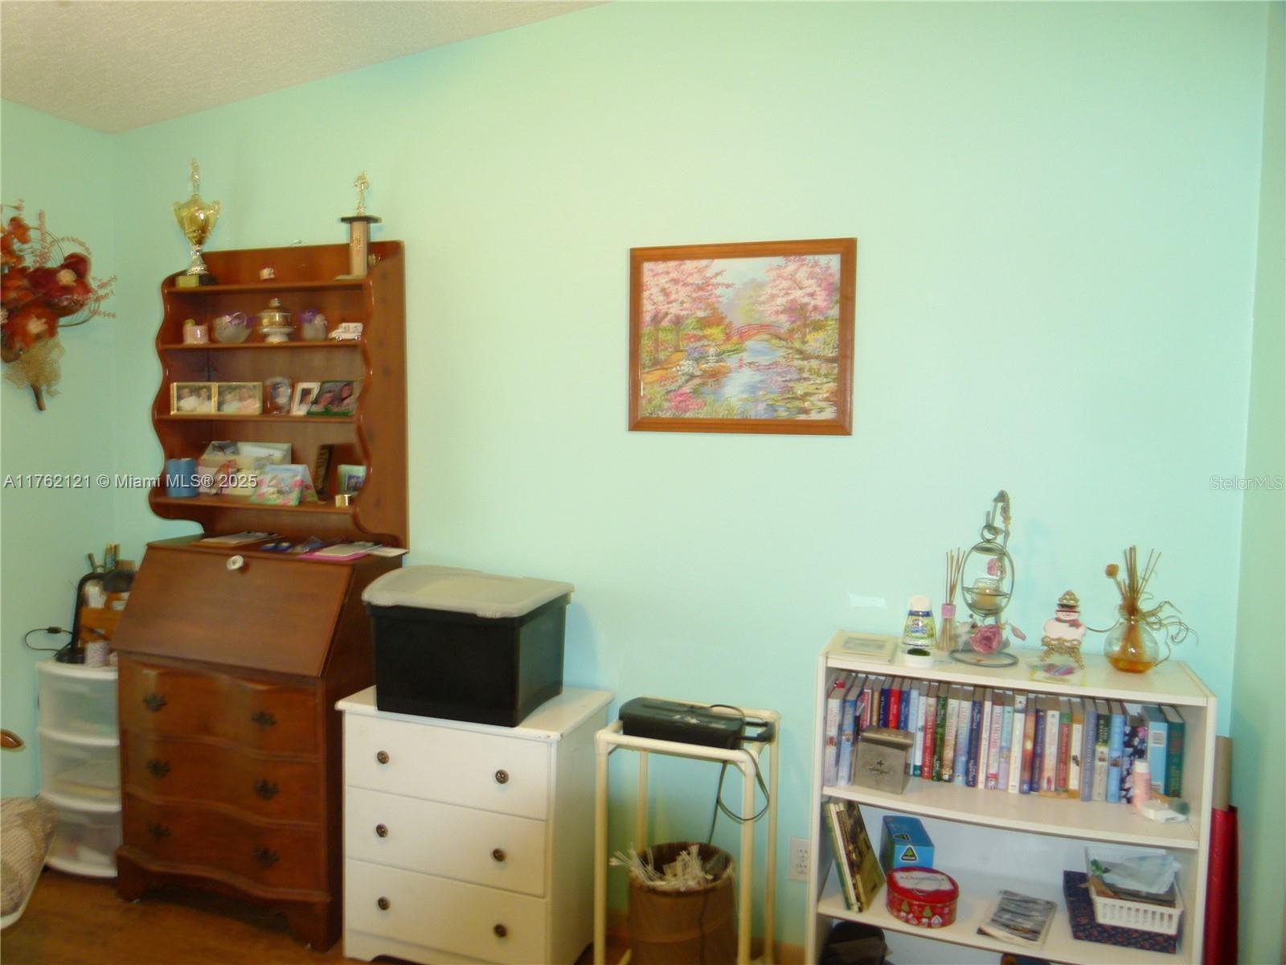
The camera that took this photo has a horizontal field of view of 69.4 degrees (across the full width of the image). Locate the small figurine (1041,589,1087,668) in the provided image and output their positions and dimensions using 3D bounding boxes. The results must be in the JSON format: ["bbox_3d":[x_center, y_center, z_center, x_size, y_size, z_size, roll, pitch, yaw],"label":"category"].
[{"bbox_3d":[0.940,0.320,2.075,0.096,0.166,0.068,3,4,30],"label":"small figurine"}]

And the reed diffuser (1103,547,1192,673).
[{"bbox_3d":[1.099,0.276,2.021,0.190,0.270,0.140,2,4,20],"label":"reed diffuser"}]

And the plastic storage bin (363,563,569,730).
[{"bbox_3d":[-0.424,0.407,2.356,0.435,0.310,0.335,2,4,20],"label":"plastic storage bin"}]

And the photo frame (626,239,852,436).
[{"bbox_3d":[0.245,-0.370,2.397,0.595,0.486,0.025,2,4,20],"label":"photo frame"}]

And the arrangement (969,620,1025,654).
[{"bbox_3d":[0.808,0.356,2.120,0.125,0.076,0.090,2,4,20],"label":"arrangement"}]

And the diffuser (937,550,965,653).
[{"bbox_3d":[0.728,0.274,2.180,0.060,0.240,0.058,2,4,20],"label":"diffuser"}]

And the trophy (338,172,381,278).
[{"bbox_3d":[-0.786,-0.713,2.596,0.090,0.295,0.088,1,4,4],"label":"trophy"}]

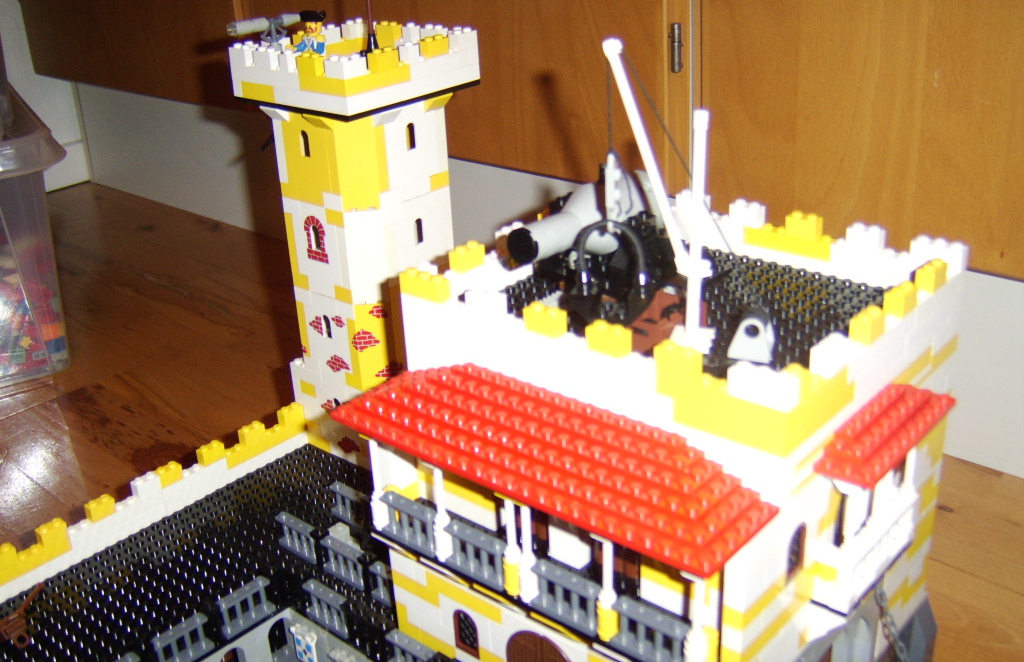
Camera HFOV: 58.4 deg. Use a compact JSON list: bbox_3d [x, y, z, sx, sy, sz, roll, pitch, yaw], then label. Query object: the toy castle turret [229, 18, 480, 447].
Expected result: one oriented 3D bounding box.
[{"bbox_3d":[-0.088,-0.055,0.602,0.104,0.264,0.104,17,32,38],"label":"toy castle turret"}]

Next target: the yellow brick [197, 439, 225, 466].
[{"bbox_3d":[-0.203,0.082,0.623,0.008,0.011,0.016,17,32,38],"label":"yellow brick"}]

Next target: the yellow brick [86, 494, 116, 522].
[{"bbox_3d":[-0.255,0.110,0.569,0.008,0.011,0.016,17,32,38],"label":"yellow brick"}]

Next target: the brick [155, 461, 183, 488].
[{"bbox_3d":[-0.224,0.093,0.601,0.008,0.011,0.016,17,32,38],"label":"brick"}]

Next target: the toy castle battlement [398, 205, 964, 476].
[{"bbox_3d":[0.081,-0.018,0.427,0.192,0.037,0.176,17,32,38],"label":"toy castle battlement"}]

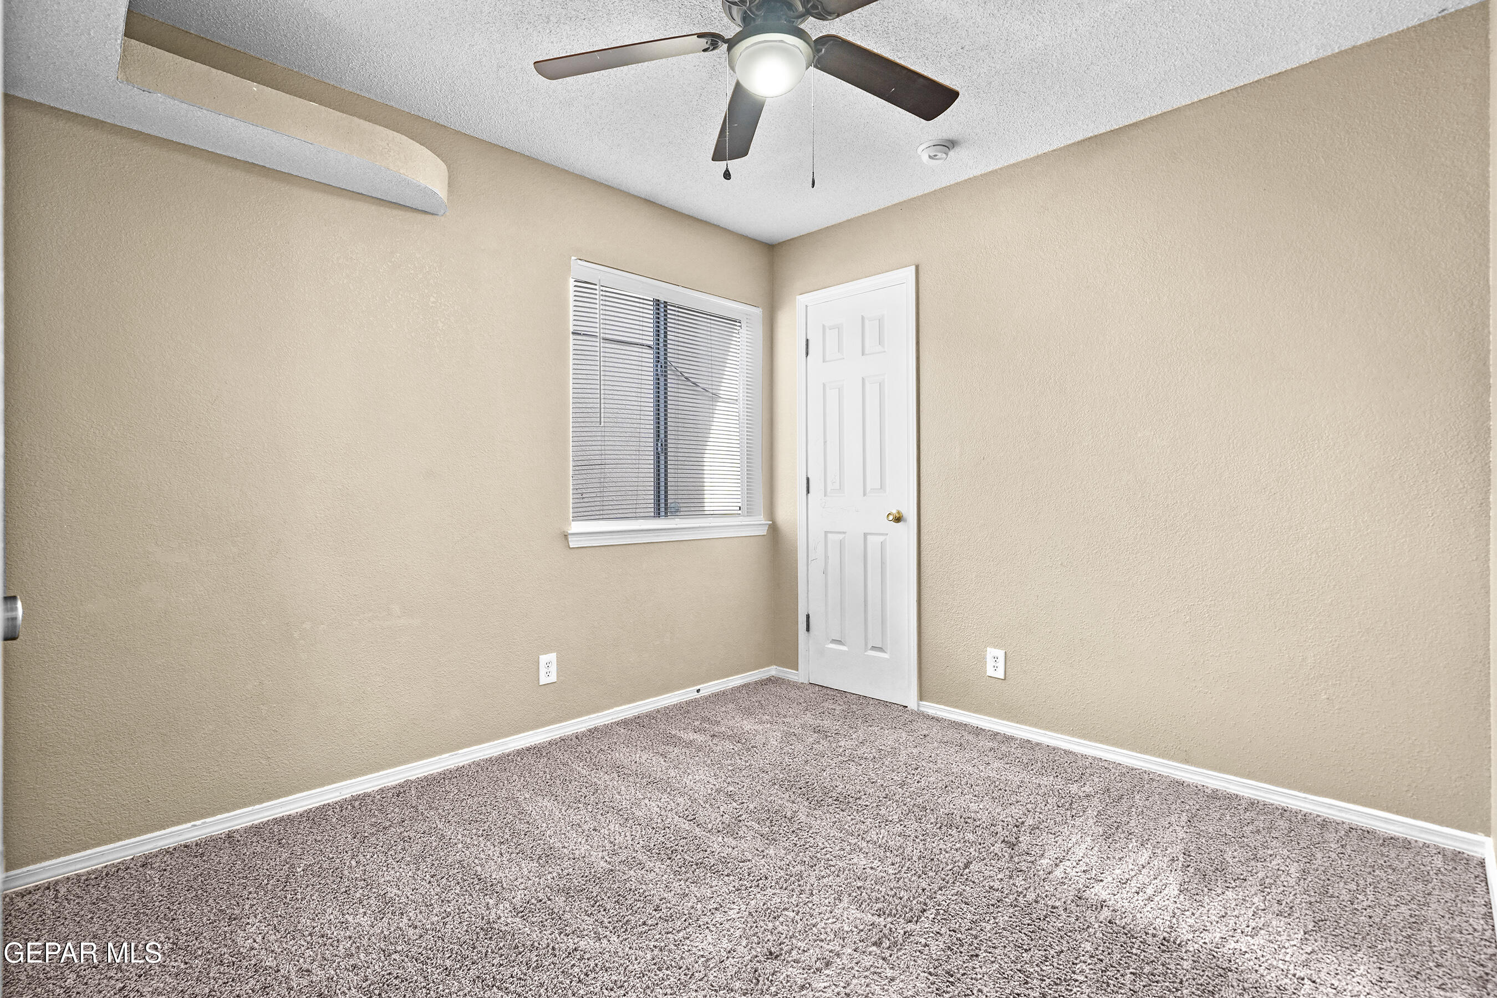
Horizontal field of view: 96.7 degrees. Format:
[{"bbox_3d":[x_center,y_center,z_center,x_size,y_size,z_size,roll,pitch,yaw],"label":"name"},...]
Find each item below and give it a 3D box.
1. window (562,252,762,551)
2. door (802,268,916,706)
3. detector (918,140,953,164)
[{"bbox_3d":[-0.369,-0.423,3.359,1.210,1.260,0.120,-1,0,-45],"label":"window"},{"bbox_3d":[0.555,-0.039,3.398,0.060,2.080,0.700,-1,0,-45],"label":"door"},{"bbox_3d":[0.758,-1.398,2.696,0.147,0.042,0.147,0,0,0],"label":"detector"}]

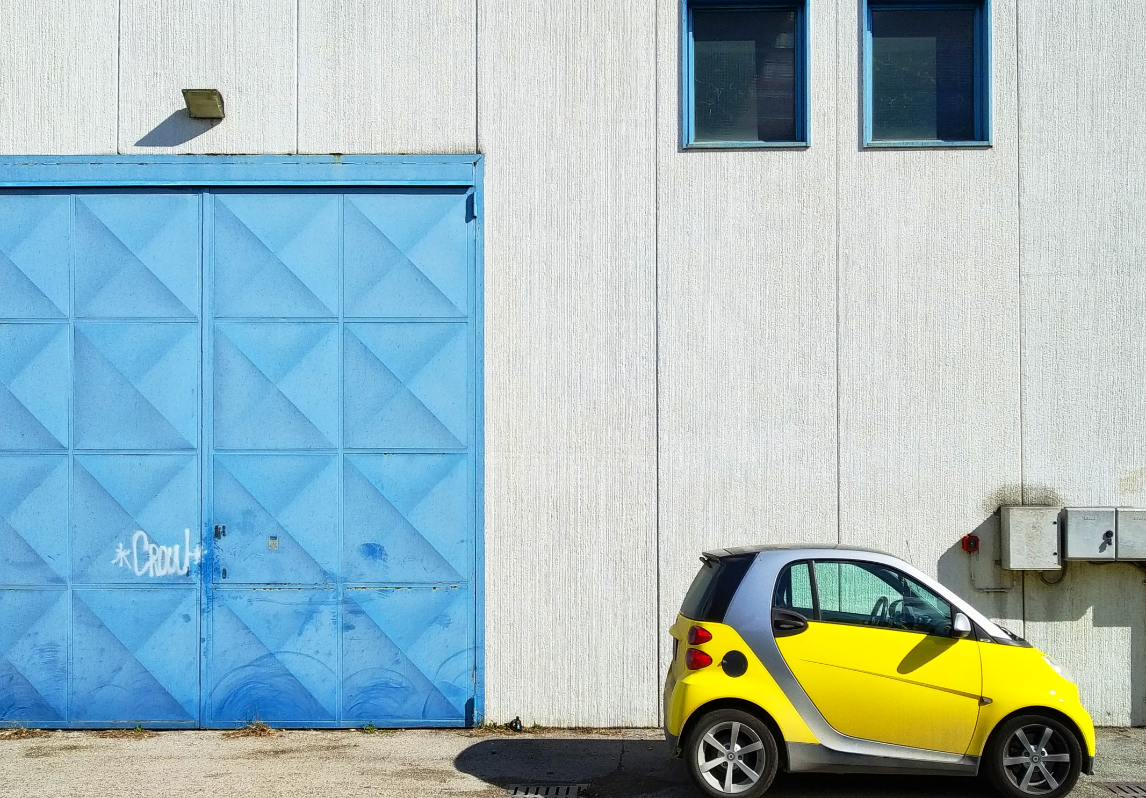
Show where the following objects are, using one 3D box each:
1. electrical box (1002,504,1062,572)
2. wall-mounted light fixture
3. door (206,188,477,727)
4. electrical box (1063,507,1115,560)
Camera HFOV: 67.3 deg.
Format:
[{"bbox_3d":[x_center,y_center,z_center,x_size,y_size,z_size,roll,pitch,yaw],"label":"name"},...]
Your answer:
[{"bbox_3d":[3.840,1.165,7.250,0.440,0.515,0.200,0,-1,0],"label":"electrical box"},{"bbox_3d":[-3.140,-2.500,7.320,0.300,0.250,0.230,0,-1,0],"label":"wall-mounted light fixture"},{"bbox_3d":[-1.990,0.505,7.420,2.330,4.630,0.100,0,-1,0],"label":"door"},{"bbox_3d":[4.310,1.130,7.240,0.420,0.450,0.180,0,-1,0],"label":"electrical box"}]

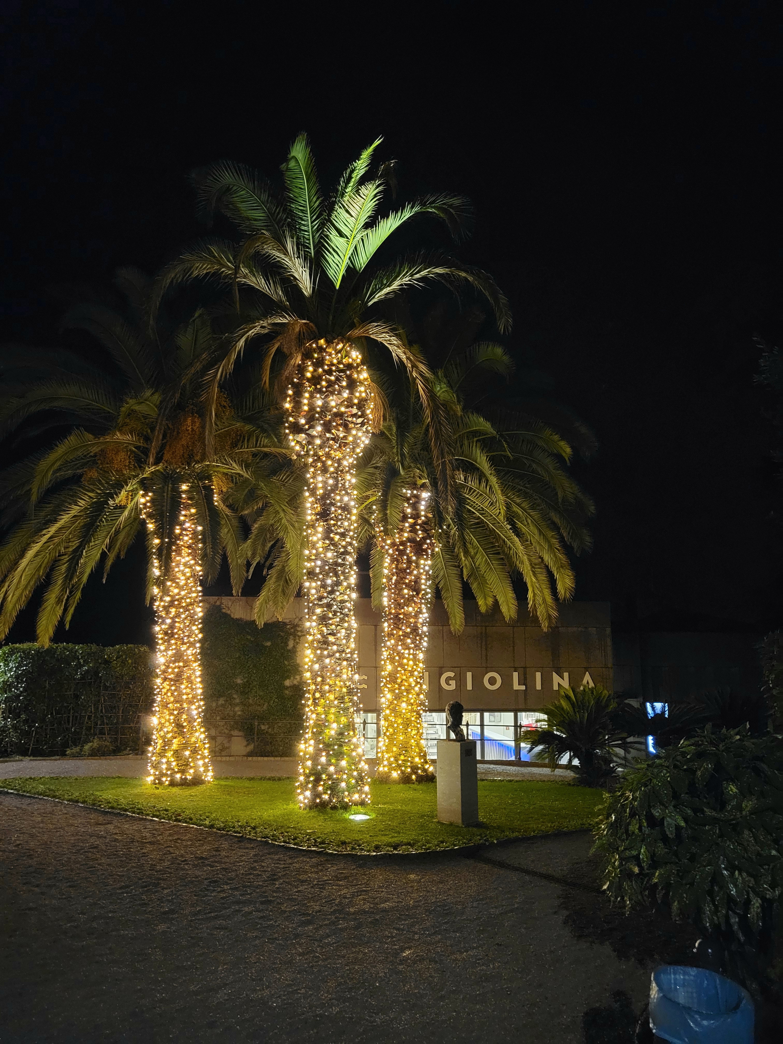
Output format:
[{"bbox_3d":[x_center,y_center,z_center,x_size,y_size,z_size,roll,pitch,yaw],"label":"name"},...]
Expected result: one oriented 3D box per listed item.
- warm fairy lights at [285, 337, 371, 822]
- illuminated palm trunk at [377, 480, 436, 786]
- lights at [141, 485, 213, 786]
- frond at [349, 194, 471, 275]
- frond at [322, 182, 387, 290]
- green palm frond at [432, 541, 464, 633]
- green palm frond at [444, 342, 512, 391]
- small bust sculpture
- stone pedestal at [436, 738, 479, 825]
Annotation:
[{"bbox_3d":[-0.871,0.523,11.373,1.180,6.771,1.180,0,-11,0],"label":"warm fairy lights"},{"bbox_3d":[0.250,1.810,13.788,1.040,5.191,1.040,0,-11,0],"label":"illuminated palm trunk"},{"bbox_3d":[-3.612,1.778,13.366,1.120,5.081,1.120,0,-11,0],"label":"lights"},{"bbox_3d":[0.287,-4.520,12.275,1.819,1.158,0.900,0,-11,0],"label":"frond"},{"bbox_3d":[-0.578,-4.378,11.940,0.901,1.579,1.000,0,-11,0],"label":"frond"},{"bbox_3d":[0.984,1.126,13.618,0.538,1.592,0.700,0,-11,0],"label":"green palm frond"},{"bbox_3d":[1.639,-2.926,14.730,1.333,0.864,0.900,0,-11,0],"label":"green palm frond"},{"bbox_3d":[0.787,2.432,9.583,0.250,0.490,0.210,-10,-15,41],"label":"small bust sculpture"},{"bbox_3d":[0.804,3.122,9.446,0.341,0.922,0.326,-10,-15,41],"label":"stone pedestal"}]

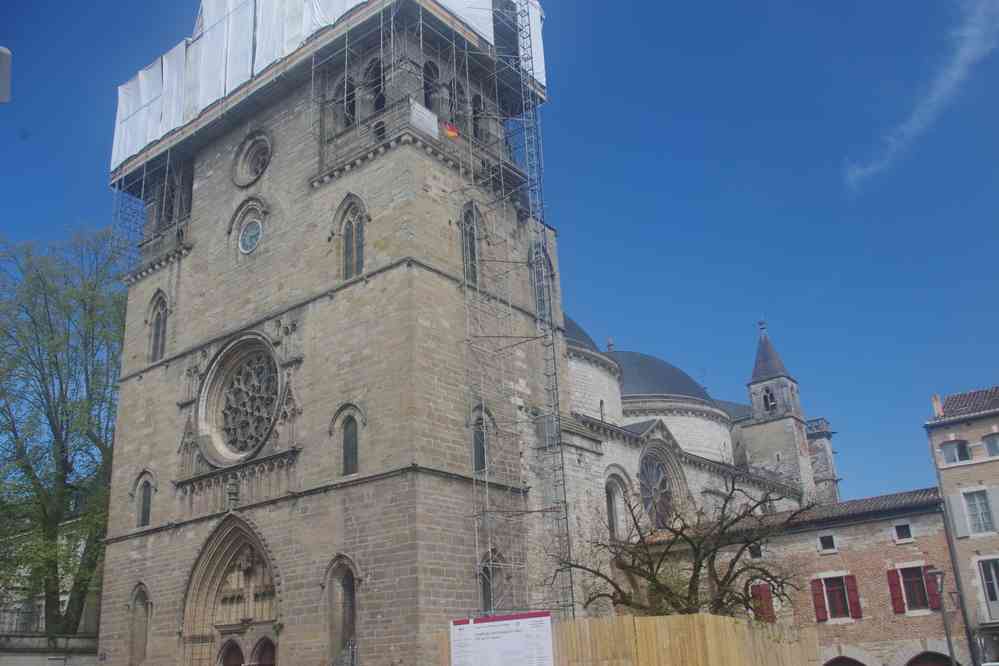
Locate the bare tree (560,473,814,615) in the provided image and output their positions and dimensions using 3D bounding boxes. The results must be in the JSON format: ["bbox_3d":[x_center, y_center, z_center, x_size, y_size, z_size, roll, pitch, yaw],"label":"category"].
[{"bbox_3d":[4.117,5.990,18.656,5.484,5.552,4.925,-7,-21,10],"label":"bare tree"}]

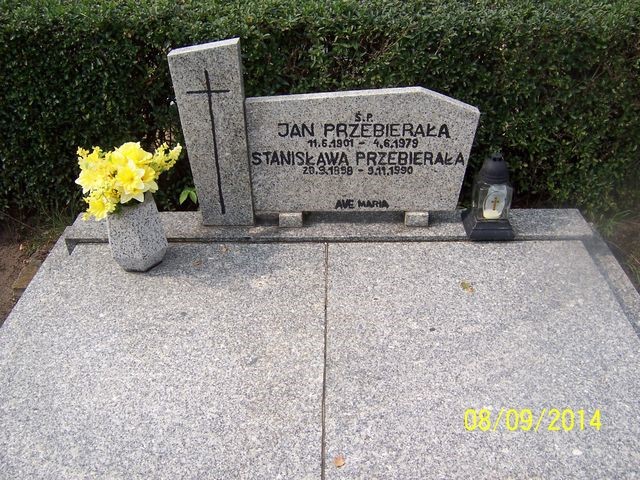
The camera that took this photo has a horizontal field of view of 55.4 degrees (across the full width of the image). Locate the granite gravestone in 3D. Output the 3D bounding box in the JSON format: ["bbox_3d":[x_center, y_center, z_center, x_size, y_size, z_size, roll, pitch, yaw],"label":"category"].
[{"bbox_3d":[0.027,-0.339,2.006,0.954,0.632,0.085,0,33,1],"label":"granite gravestone"}]

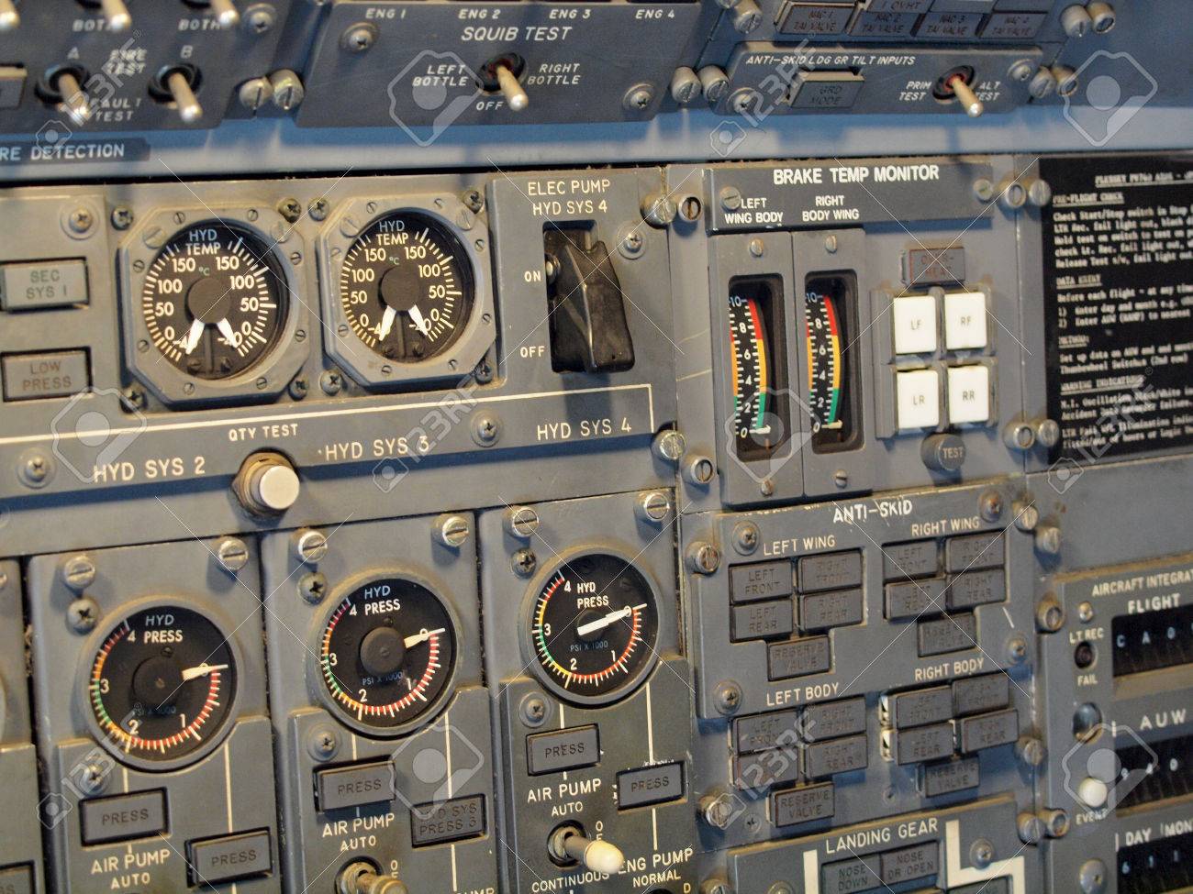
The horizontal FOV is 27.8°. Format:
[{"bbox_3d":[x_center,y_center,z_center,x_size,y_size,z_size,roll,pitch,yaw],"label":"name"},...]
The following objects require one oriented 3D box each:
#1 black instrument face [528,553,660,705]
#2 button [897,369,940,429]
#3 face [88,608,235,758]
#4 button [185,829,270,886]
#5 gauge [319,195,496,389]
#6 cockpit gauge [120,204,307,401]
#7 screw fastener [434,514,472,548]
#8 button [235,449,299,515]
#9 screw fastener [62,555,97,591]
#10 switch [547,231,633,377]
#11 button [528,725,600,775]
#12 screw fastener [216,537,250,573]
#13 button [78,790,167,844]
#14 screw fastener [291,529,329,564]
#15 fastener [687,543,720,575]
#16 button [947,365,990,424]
[{"bbox_3d":[-0.002,0.058,0.779,0.047,0.048,0.008,-5,5,-30],"label":"black instrument face"},{"bbox_3d":[0.111,-0.017,0.849,0.017,0.019,0.009,-5,5,-27],"label":"button"},{"bbox_3d":[-0.128,0.069,0.707,0.046,0.046,0.008,-5,5,-30],"label":"face"},{"bbox_3d":[-0.110,0.122,0.717,0.025,0.012,0.008,-5,5,-30],"label":"button"},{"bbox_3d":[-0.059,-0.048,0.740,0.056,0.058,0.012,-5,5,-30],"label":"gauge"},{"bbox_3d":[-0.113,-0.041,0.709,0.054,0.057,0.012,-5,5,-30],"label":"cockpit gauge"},{"bbox_3d":[-0.047,0.027,0.775,0.009,0.009,0.007,-5,5,-27],"label":"screw fastener"},{"bbox_3d":[-0.100,0.012,0.742,0.019,0.019,0.015,-5,5,-27],"label":"button"},{"bbox_3d":[-0.155,0.037,0.719,0.009,0.009,0.007,-5,5,-27],"label":"screw fastener"},{"bbox_3d":[-0.003,-0.046,0.756,0.017,0.045,0.027,-5,5,-30],"label":"switch"},{"bbox_3d":[-0.012,0.100,0.795,0.025,0.013,0.005,-5,5,-27],"label":"button"},{"bbox_3d":[-0.108,0.032,0.715,0.009,0.010,0.006,-5,5,-30],"label":"screw fastener"},{"bbox_3d":[-0.139,0.107,0.703,0.025,0.012,0.008,-5,5,-30],"label":"button"},{"bbox_3d":[-0.086,0.030,0.728,0.010,0.010,0.006,-5,5,-30],"label":"screw fastener"},{"bbox_3d":[0.036,0.038,0.818,0.009,0.009,0.007,-5,5,-27],"label":"fastener"},{"bbox_3d":[0.130,-0.019,0.859,0.017,0.019,0.009,-5,5,-27],"label":"button"}]

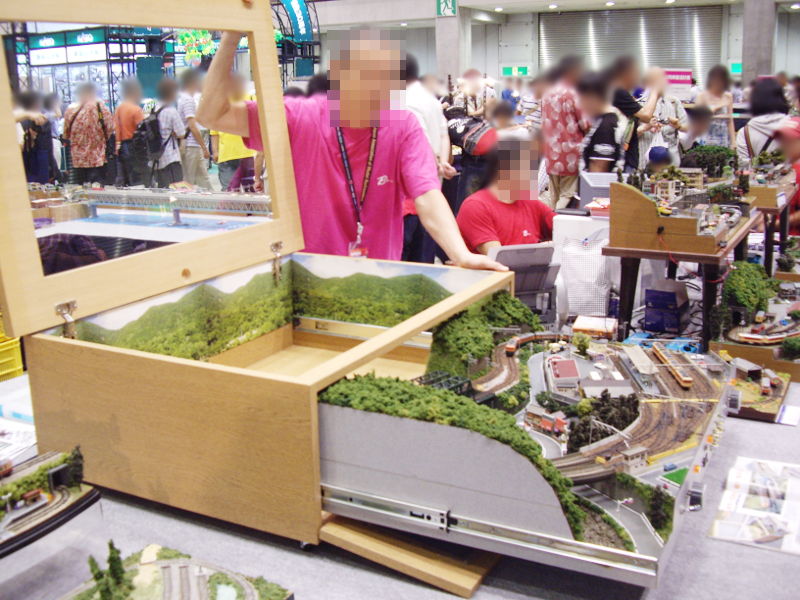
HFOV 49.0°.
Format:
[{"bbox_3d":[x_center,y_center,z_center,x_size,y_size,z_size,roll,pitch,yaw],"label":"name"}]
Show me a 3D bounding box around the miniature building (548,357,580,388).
[{"bbox_3d":[0.359,0.162,1.904,0.054,0.035,0.115,-1,14,2],"label":"miniature building"}]

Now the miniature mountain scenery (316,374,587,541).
[{"bbox_3d":[0.083,0.210,1.259,0.402,0.145,0.124,7,16,27],"label":"miniature mountain scenery"}]

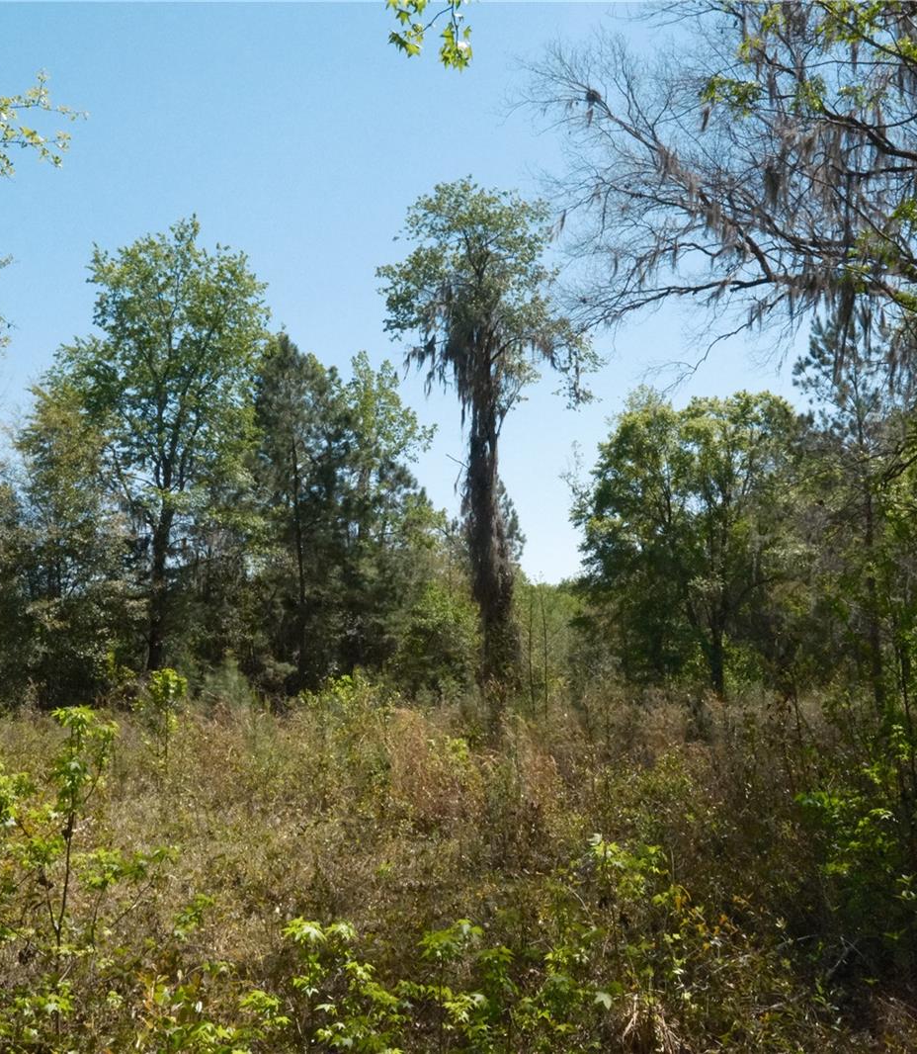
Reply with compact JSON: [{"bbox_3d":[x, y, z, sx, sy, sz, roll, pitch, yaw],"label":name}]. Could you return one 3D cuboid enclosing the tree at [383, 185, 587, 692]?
[{"bbox_3d":[0.618,-1.751,26.356,4.850,12.520,4.600,0,-6,0],"label":"tree"}]

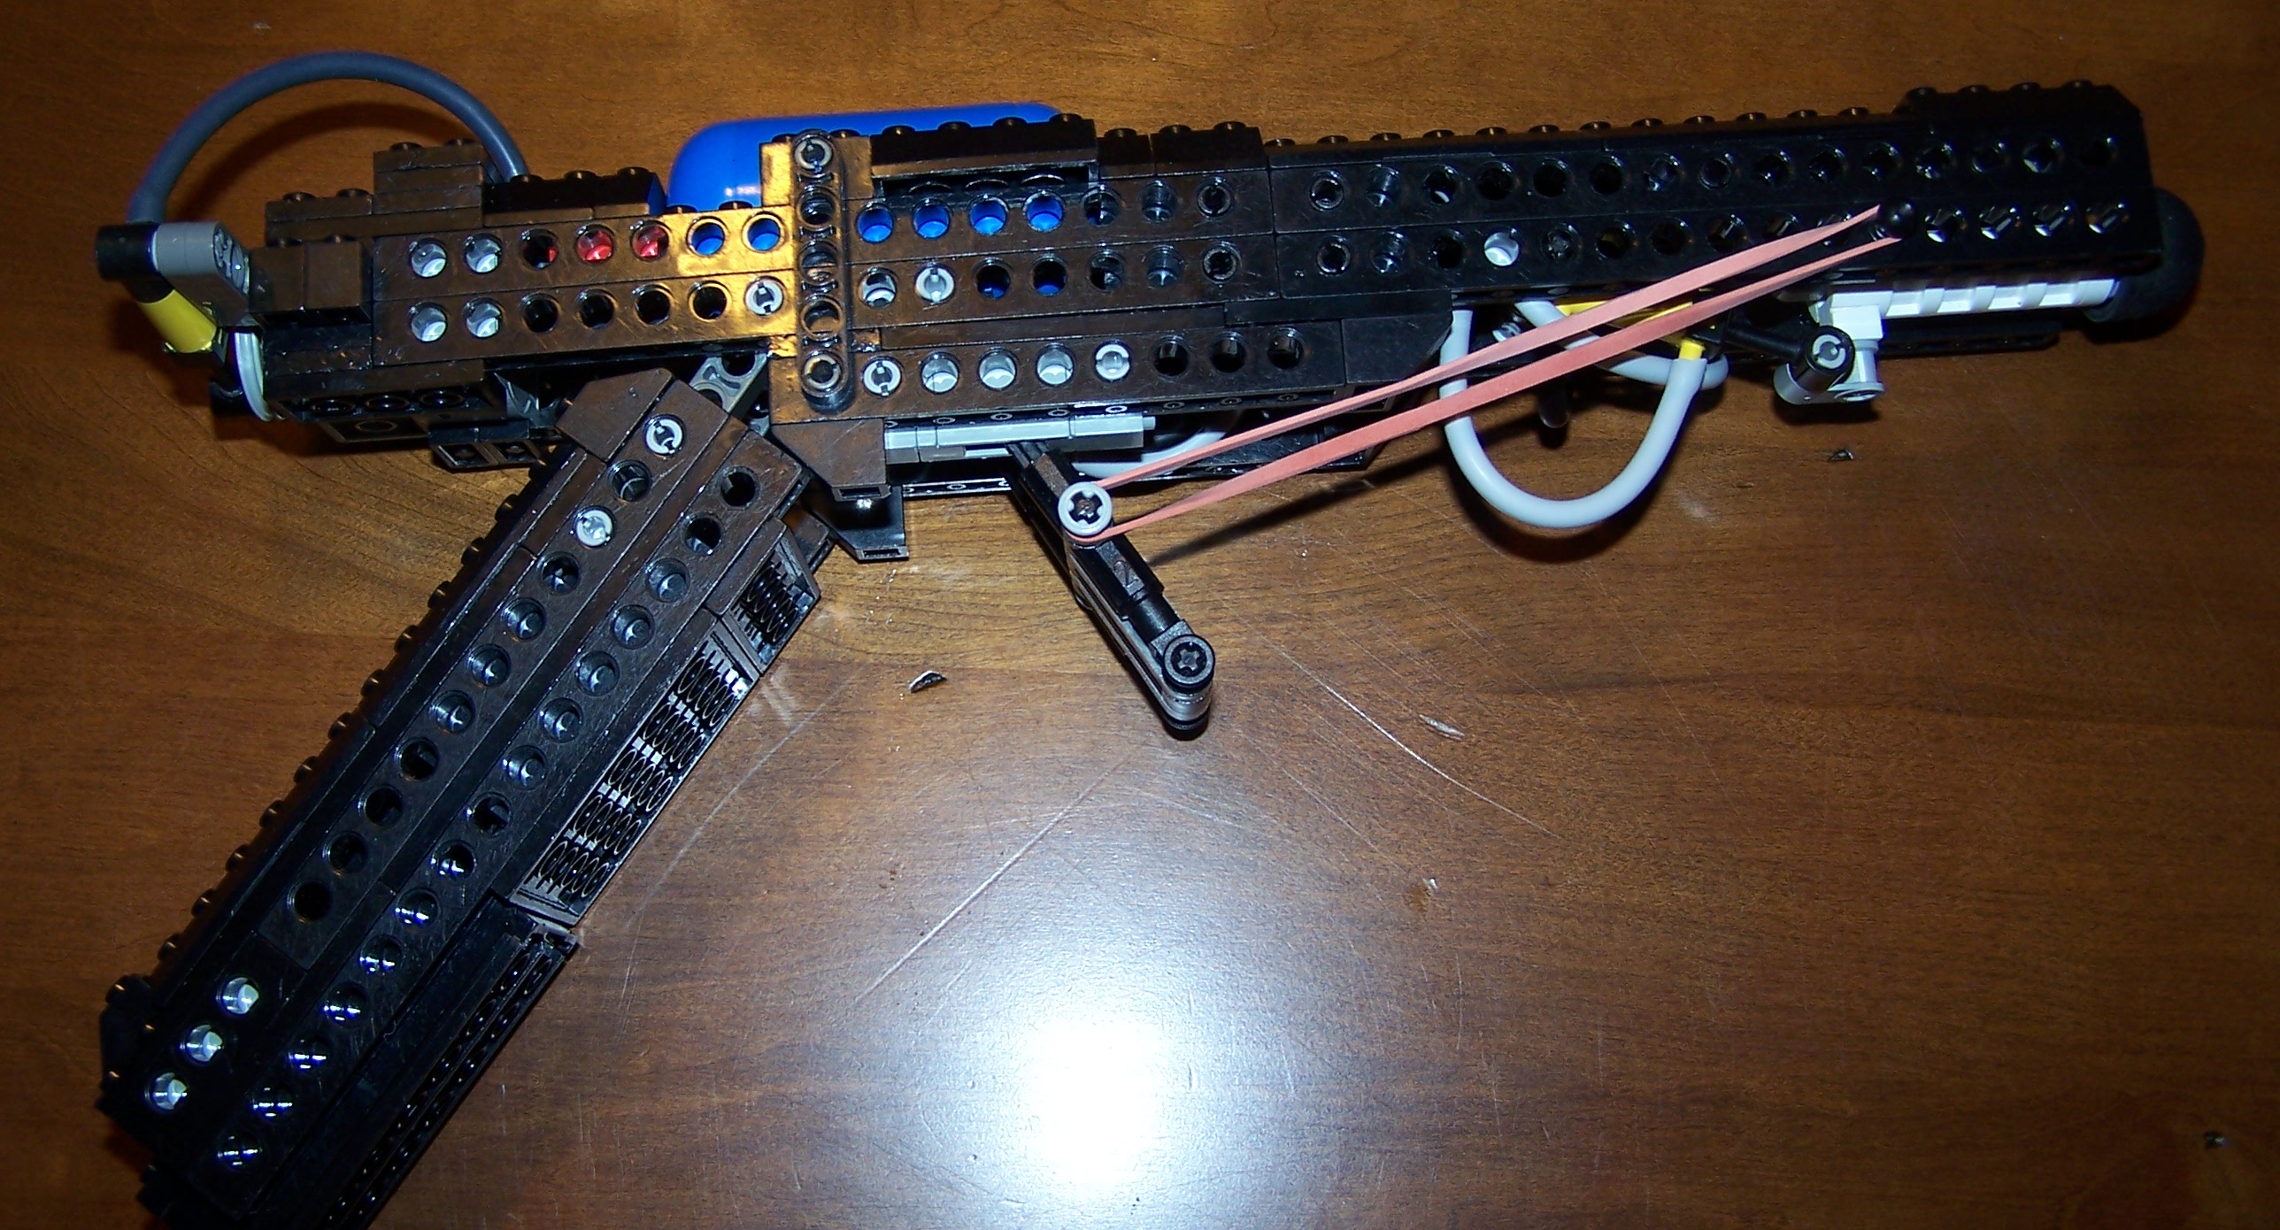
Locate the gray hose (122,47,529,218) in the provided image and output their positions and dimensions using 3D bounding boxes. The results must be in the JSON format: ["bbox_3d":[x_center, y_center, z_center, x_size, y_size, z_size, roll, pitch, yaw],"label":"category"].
[{"bbox_3d":[-0.123,-0.072,0.381,0.060,0.009,0.026,-4,78,0],"label":"gray hose"}]

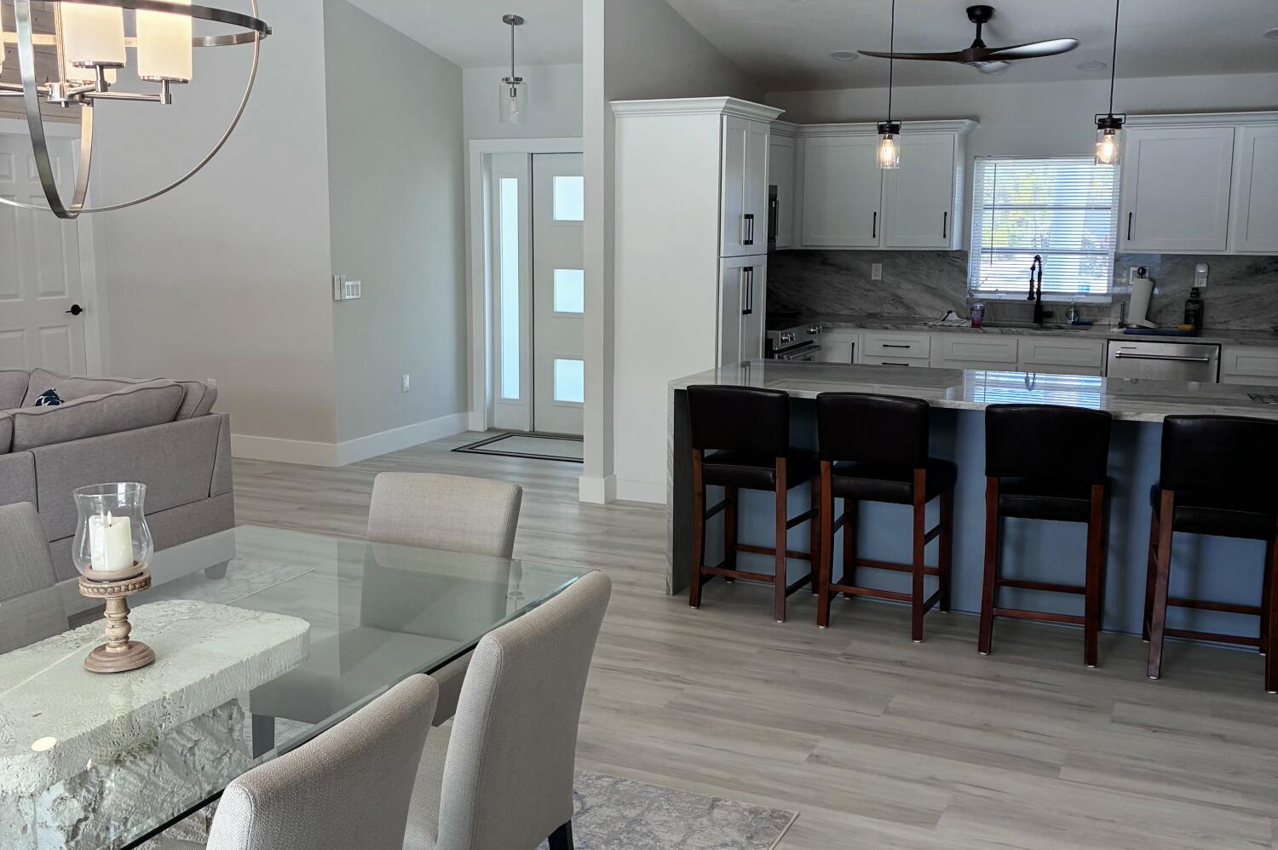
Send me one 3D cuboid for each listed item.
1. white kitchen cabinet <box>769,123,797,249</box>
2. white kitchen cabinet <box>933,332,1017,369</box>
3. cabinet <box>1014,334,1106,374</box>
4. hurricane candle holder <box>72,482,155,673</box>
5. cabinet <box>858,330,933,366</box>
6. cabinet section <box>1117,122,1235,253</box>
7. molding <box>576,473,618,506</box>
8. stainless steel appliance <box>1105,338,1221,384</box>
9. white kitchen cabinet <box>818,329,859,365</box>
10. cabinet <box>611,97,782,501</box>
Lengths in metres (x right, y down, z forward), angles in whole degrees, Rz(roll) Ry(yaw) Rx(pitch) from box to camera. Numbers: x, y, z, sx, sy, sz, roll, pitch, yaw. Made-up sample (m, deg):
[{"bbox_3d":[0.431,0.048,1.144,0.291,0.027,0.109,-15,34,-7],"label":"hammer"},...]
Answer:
[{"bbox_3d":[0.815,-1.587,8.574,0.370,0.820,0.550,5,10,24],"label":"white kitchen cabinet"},{"bbox_3d":[2.219,-0.182,8.309,0.515,0.876,0.609,5,10,25],"label":"white kitchen cabinet"},{"bbox_3d":[2.684,-0.144,8.090,0.515,0.876,0.609,5,10,25],"label":"cabinet"},{"bbox_3d":[-0.968,0.278,2.365,0.150,0.325,0.150,5,10,25],"label":"hurricane candle holder"},{"bbox_3d":[1.756,-0.189,8.437,0.478,0.885,0.620,5,10,24],"label":"cabinet"},{"bbox_3d":[3.277,-1.431,7.774,0.610,0.770,0.330,4,10,24],"label":"cabinet section"},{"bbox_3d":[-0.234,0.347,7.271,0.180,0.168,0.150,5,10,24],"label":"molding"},{"bbox_3d":[3.171,-0.076,7.765,0.603,0.870,0.610,5,10,24],"label":"stainless steel appliance"},{"bbox_3d":[1.432,-0.245,8.680,0.310,0.876,0.609,5,10,25],"label":"white kitchen cabinet"},{"bbox_3d":[0.345,-0.690,7.328,0.685,2.205,0.850,5,10,24],"label":"cabinet"}]

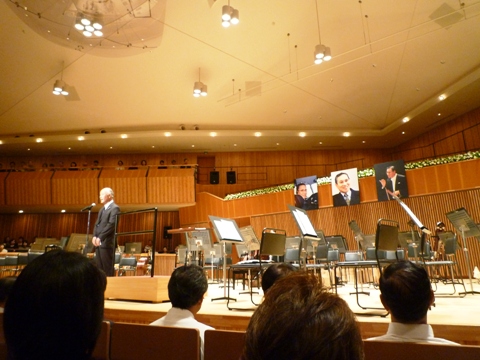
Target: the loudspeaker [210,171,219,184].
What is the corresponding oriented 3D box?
[{"bbox_3d":[-1.273,-0.082,17.542,0.420,0.630,0.400,0,-14,-2],"label":"loudspeaker"}]

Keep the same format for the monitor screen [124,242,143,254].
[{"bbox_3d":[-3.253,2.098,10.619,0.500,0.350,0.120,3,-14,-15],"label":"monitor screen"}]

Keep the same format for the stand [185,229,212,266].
[{"bbox_3d":[-0.745,1.452,6.275,0.490,1.130,0.420,-10,-17,30],"label":"stand"}]

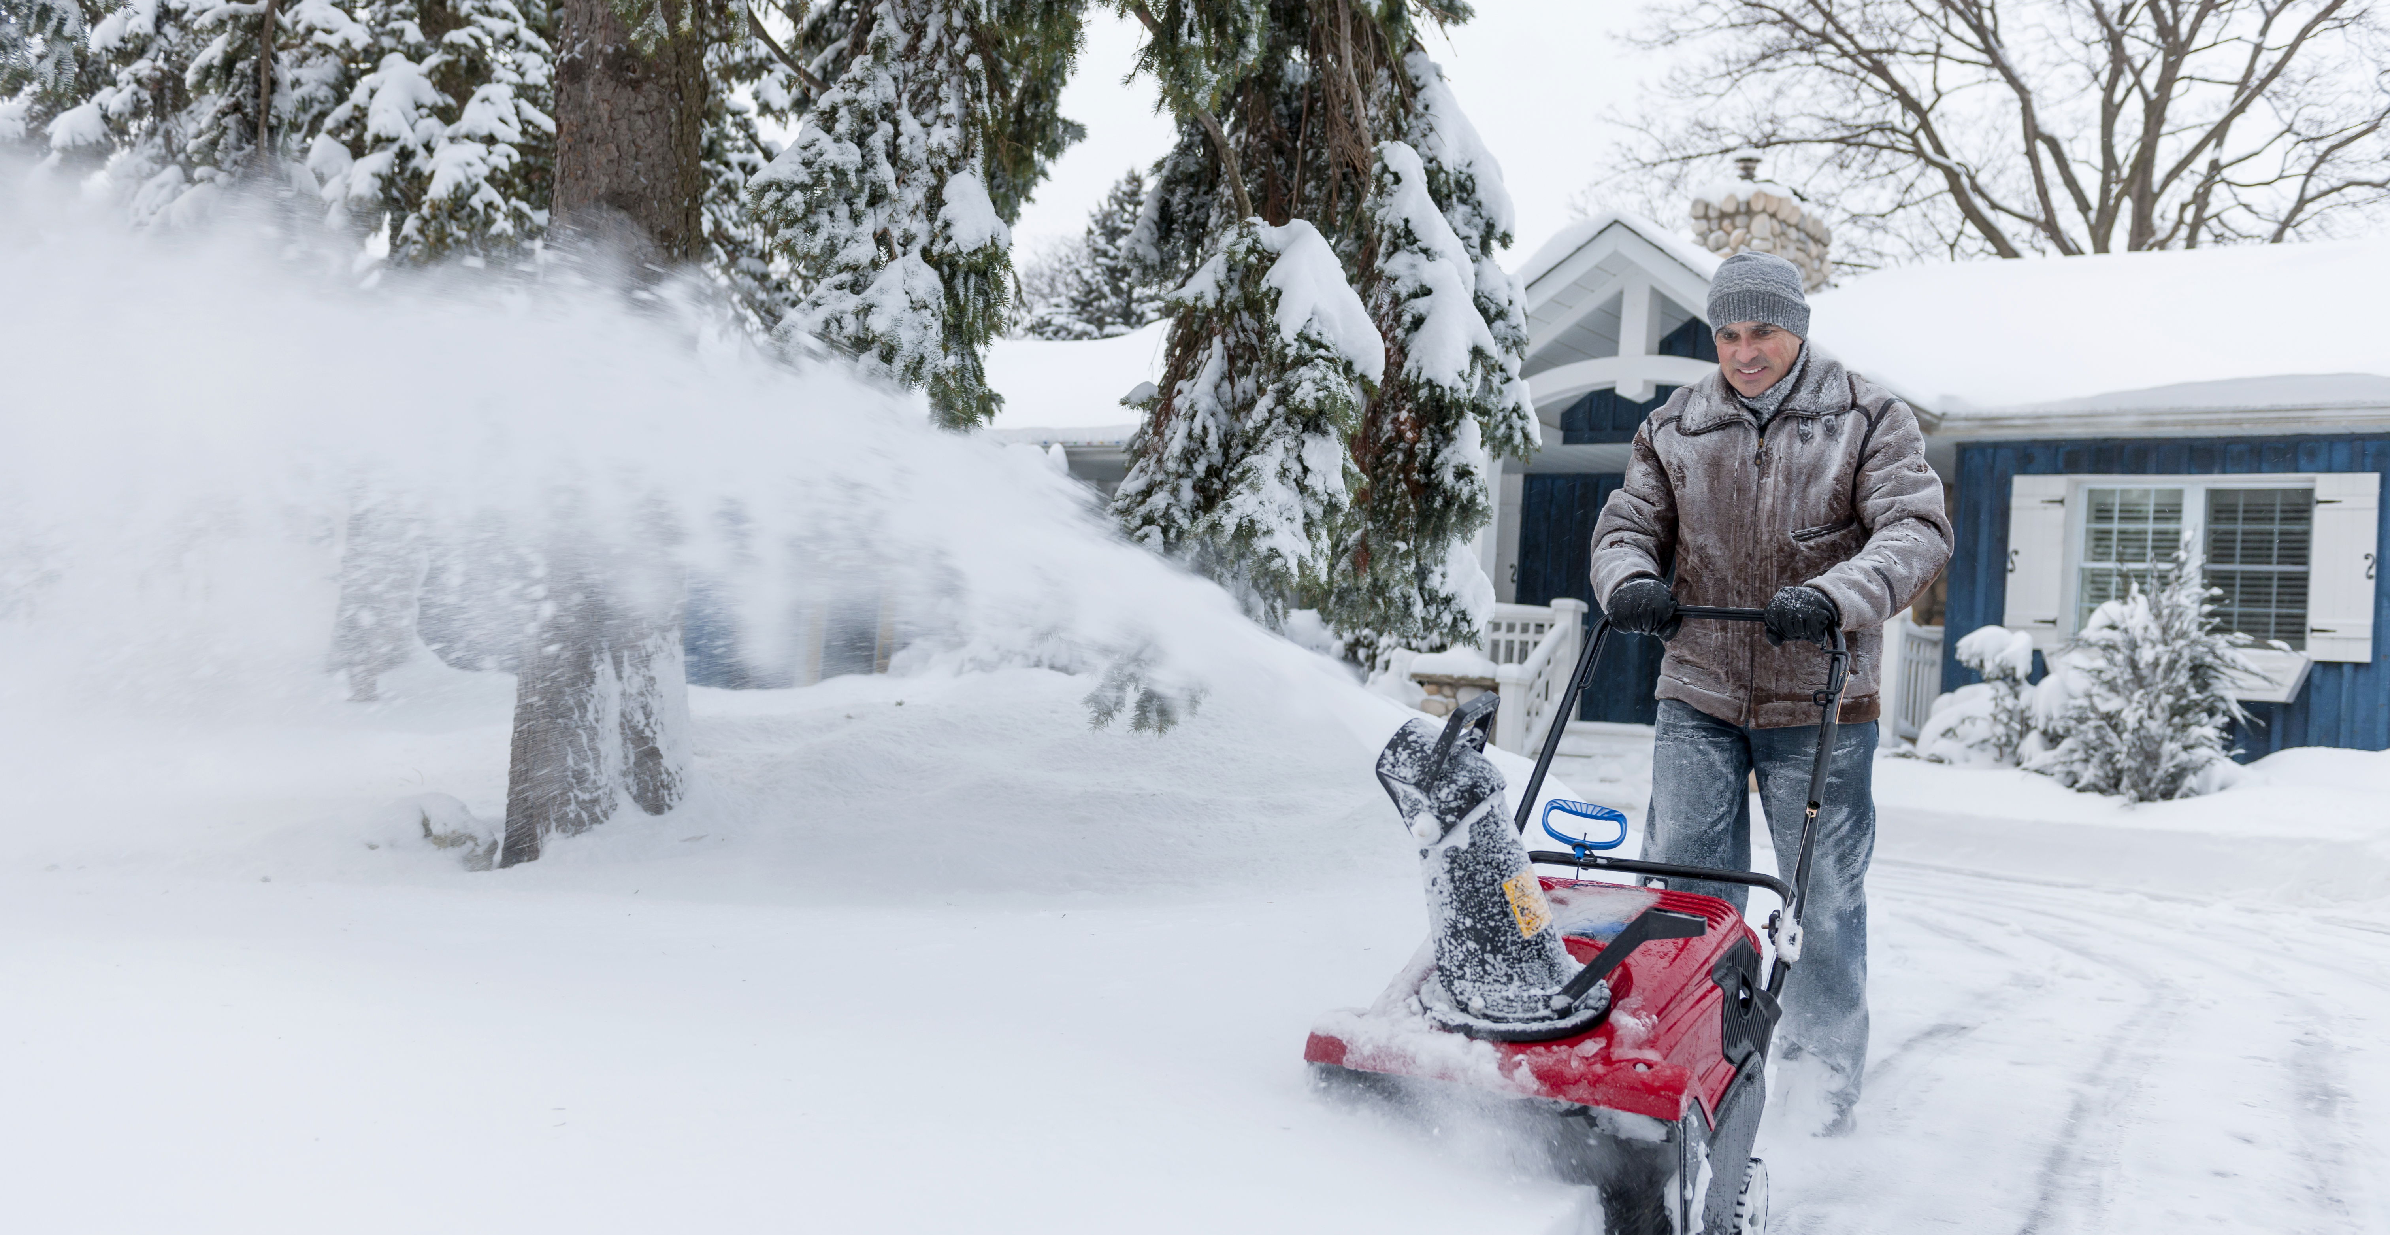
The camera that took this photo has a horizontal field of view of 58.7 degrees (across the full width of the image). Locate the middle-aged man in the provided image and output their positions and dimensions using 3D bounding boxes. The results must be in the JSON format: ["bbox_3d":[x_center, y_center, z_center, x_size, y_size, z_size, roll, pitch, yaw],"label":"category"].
[{"bbox_3d":[1.103,0.143,4.194,0.680,1.710,0.640,3,-2,26],"label":"middle-aged man"}]

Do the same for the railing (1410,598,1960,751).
[{"bbox_3d":[3.487,0.461,15.900,4.100,1.100,1.000,3,-2,34],"label":"railing"}]

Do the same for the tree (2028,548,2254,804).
[{"bbox_3d":[5.877,0.360,13.200,1.350,1.580,1.300,3,-2,35],"label":"tree"}]

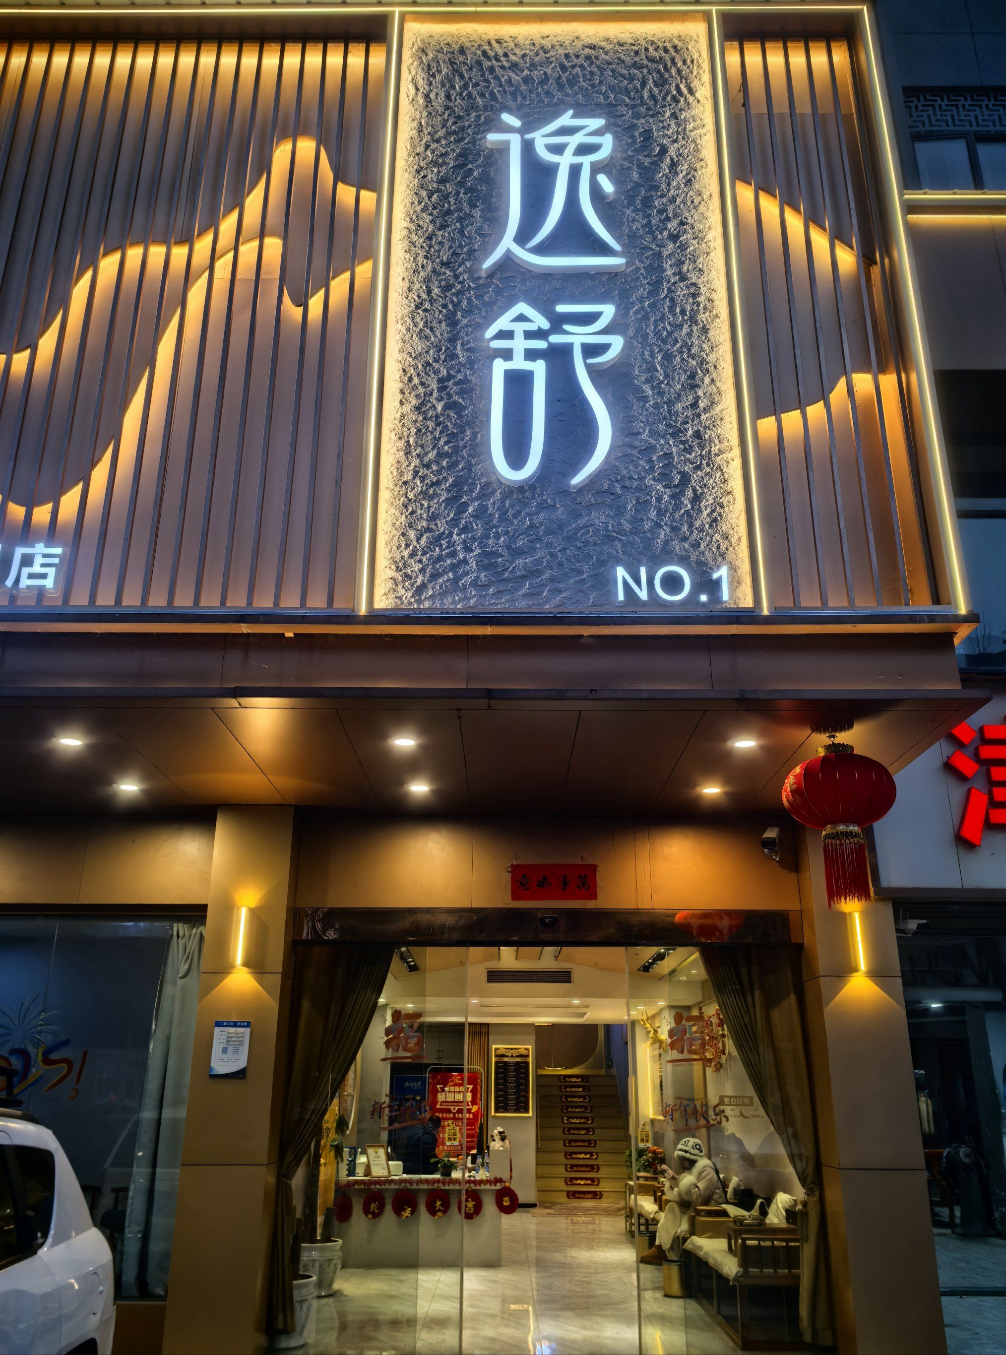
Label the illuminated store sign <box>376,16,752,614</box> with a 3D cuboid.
[{"bbox_3d":[0.320,-2.207,5.912,1.882,4.005,0.130,0,-20,0],"label":"illuminated store sign"}]

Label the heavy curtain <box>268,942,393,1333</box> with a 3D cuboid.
[{"bbox_3d":[-1.118,2.912,6.921,0.709,2.389,0.180,0,-20,0],"label":"heavy curtain"}]

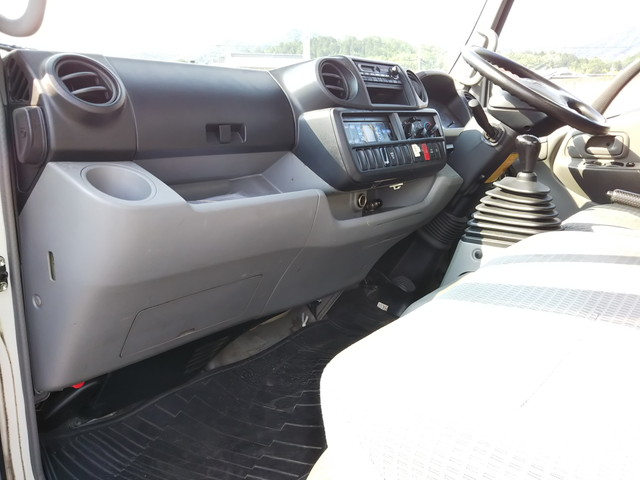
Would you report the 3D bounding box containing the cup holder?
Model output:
[{"bbox_3d":[-0.248,-0.043,0.683,0.084,0.065,0.084,24,24,32],"label":"cup holder"}]

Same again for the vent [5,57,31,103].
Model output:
[{"bbox_3d":[-0.357,-0.192,0.665,0.050,0.060,0.025,7,15,15],"label":"vent"}]

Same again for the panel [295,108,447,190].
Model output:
[{"bbox_3d":[0.133,-0.202,1.224,0.090,0.150,0.400,-8,4,41],"label":"panel"}]

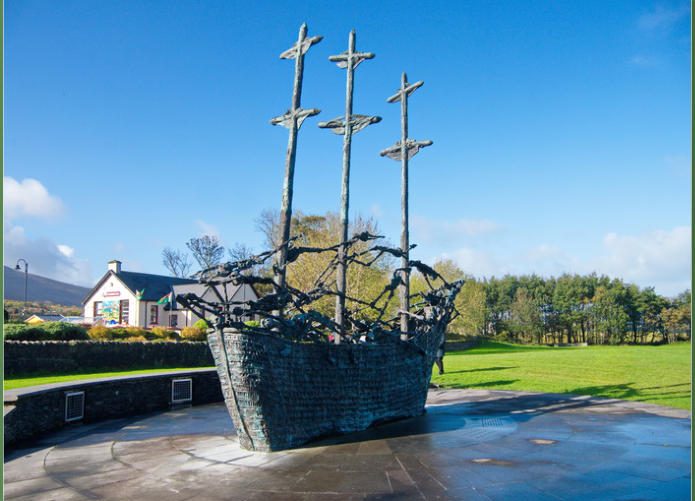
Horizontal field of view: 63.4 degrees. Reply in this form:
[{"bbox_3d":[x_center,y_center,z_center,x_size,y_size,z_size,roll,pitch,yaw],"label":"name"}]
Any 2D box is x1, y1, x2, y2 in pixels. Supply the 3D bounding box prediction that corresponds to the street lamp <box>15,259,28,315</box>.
[{"bbox_3d":[-32.517,3.893,55.951,1.200,6.120,0.400,1,-6,-20],"label":"street lamp"}]

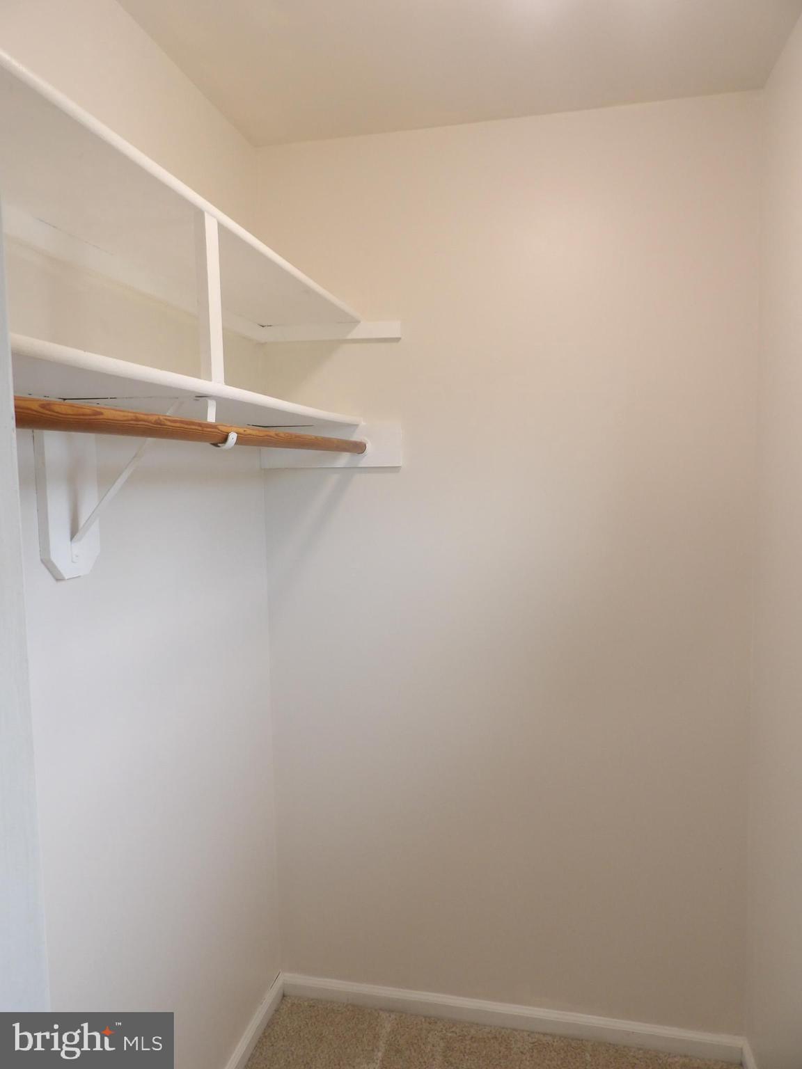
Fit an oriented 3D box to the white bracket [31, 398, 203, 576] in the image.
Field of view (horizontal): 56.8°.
[{"bbox_3d":[-0.449,-0.079,1.219,0.240,0.300,0.133,0,5,12],"label":"white bracket"}]

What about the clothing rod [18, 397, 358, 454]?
[{"bbox_3d":[-0.253,-0.172,1.314,0.032,0.032,1.440,0,5,12],"label":"clothing rod"}]

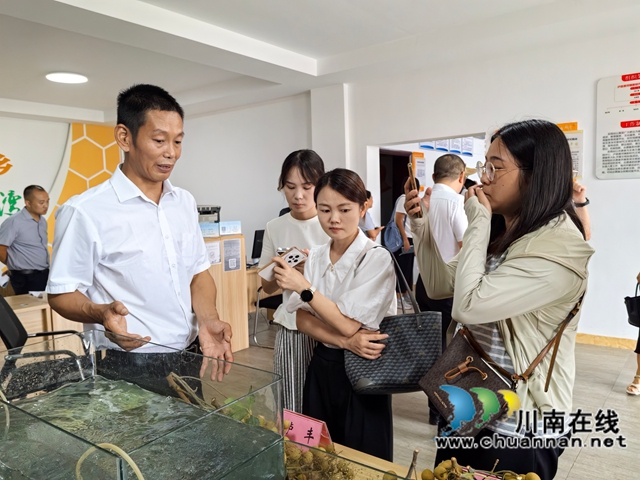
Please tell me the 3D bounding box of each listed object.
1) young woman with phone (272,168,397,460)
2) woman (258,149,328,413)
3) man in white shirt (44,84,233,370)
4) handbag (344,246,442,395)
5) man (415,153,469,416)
[{"bbox_3d":[0.094,0.533,1.694,0.430,1.537,0.390,2,6,33],"label":"young woman with phone"},{"bbox_3d":[-0.050,0.474,1.892,0.420,1.626,0.370,-1,5,12],"label":"woman"},{"bbox_3d":[-0.439,0.462,1.401,0.430,1.760,0.520,2,6,35],"label":"man in white shirt"},{"bbox_3d":[0.239,0.268,1.670,0.370,0.460,0.160,-4,5,-22],"label":"handbag"},{"bbox_3d":[0.833,0.293,3.248,0.340,1.698,0.480,-6,7,-42],"label":"man"}]

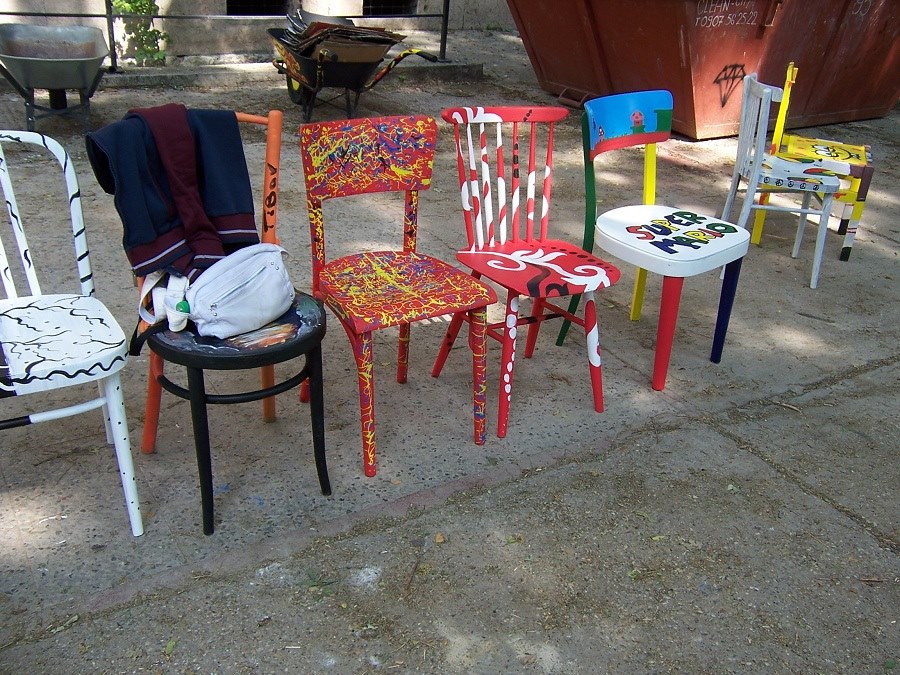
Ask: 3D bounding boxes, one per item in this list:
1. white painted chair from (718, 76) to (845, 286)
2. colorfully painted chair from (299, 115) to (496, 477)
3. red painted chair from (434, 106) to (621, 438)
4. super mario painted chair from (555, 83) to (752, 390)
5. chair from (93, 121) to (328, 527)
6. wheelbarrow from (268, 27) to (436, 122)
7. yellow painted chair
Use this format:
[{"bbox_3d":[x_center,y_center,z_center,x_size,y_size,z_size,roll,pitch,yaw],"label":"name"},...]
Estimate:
[{"bbox_3d":[1.489,-0.710,3.868,0.440,0.830,0.430,6,26,4],"label":"white painted chair"},{"bbox_3d":[-0.154,-0.137,2.384,0.450,0.860,0.450,-13,31,-31],"label":"colorfully painted chair"},{"bbox_3d":[0.248,-0.209,2.596,0.460,0.860,0.450,-10,29,-28],"label":"red painted chair"},{"bbox_3d":[0.733,-0.344,2.942,0.460,0.870,0.490,-16,33,-36],"label":"super mario painted chair"},{"bbox_3d":[-0.530,-0.048,2.093,0.450,0.900,0.455,-13,31,-32],"label":"chair"},{"bbox_3d":[-0.828,-1.820,6.028,0.680,0.600,1.530,-12,30,-30],"label":"wheelbarrow"},{"bbox_3d":[1.854,-0.912,4.292,0.460,0.875,0.460,13,27,17],"label":"yellow painted chair"}]

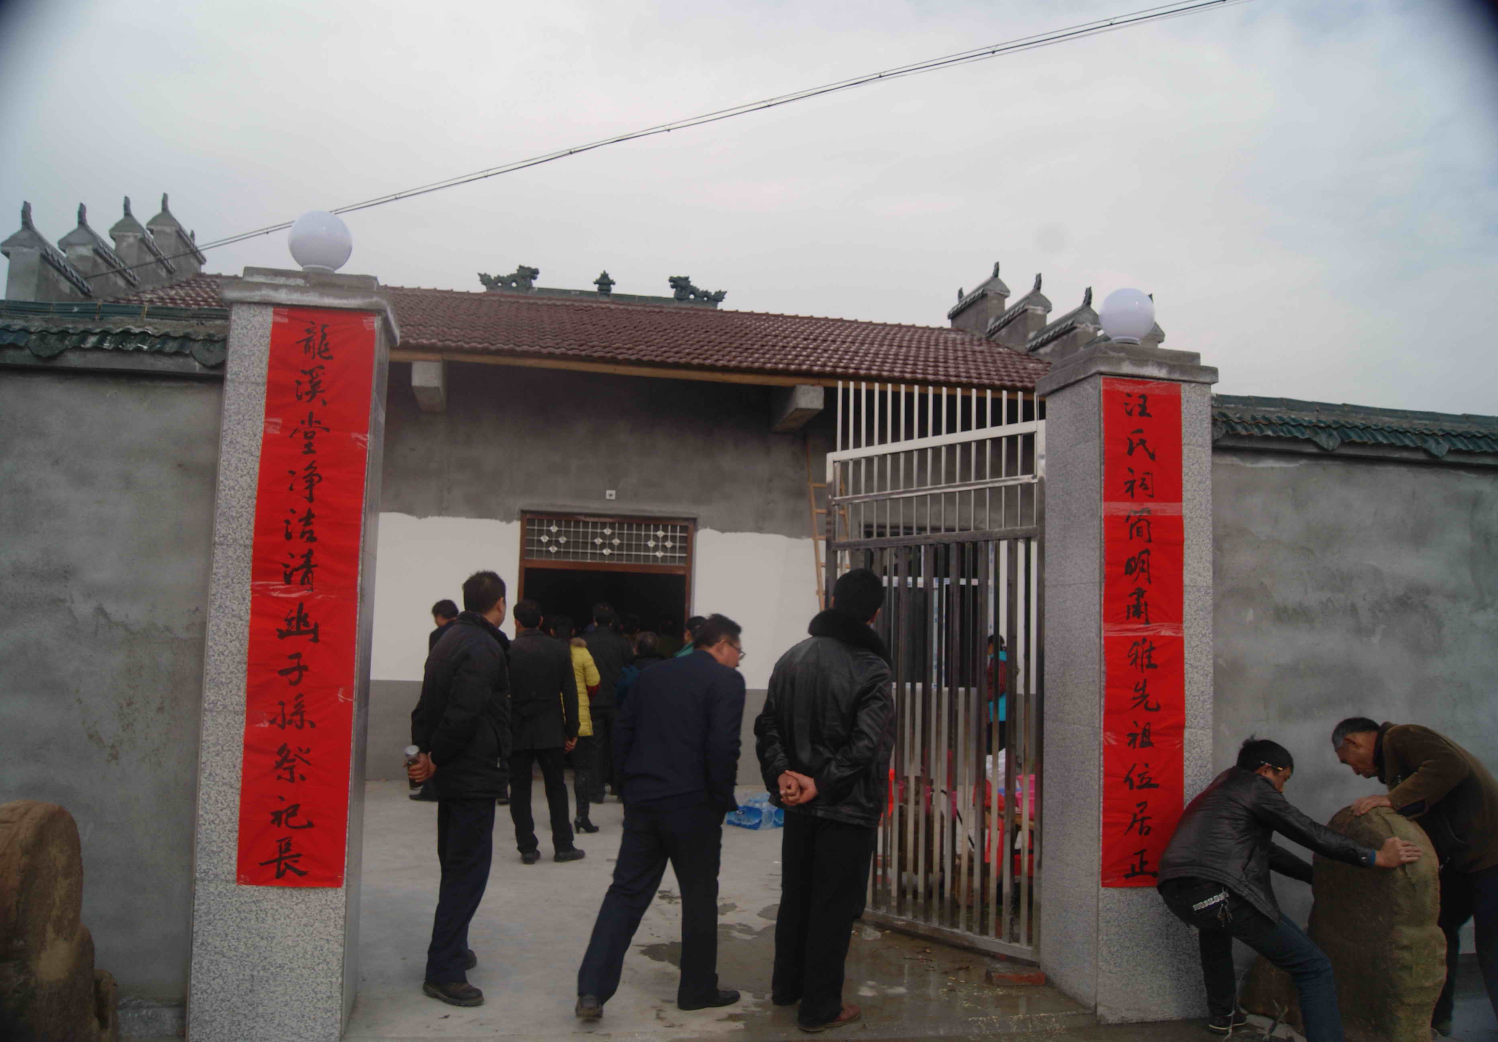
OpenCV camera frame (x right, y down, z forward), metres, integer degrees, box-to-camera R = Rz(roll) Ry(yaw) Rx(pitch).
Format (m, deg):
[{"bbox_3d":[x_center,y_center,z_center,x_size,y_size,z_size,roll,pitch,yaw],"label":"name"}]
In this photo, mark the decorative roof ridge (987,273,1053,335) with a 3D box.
[{"bbox_3d":[3.079,-2.437,13.278,0.340,0.440,1.100,2,-5,-10],"label":"decorative roof ridge"}]

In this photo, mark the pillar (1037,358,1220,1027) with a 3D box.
[{"bbox_3d":[1.620,0.651,5.062,0.560,2.770,0.580,2,-5,-10],"label":"pillar"}]

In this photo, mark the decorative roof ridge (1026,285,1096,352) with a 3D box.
[{"bbox_3d":[3.298,-2.070,12.154,0.340,0.440,1.100,2,-5,-10],"label":"decorative roof ridge"}]

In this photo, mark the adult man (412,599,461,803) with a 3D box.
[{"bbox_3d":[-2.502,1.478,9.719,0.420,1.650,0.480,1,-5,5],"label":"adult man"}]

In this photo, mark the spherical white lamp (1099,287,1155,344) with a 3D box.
[{"bbox_3d":[1.688,-0.914,5.217,0.250,0.245,0.250,2,-5,-10],"label":"spherical white lamp"}]

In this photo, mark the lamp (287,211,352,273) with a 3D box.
[{"bbox_3d":[-1.666,-1.083,4.538,0.250,0.245,0.250,2,-5,-10],"label":"lamp"}]

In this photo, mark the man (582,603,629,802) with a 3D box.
[{"bbox_3d":[-1.194,1.535,9.957,0.500,1.650,0.340,2,-5,-7],"label":"man"}]

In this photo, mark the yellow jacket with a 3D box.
[{"bbox_3d":[-1.326,1.207,8.633,0.470,0.700,0.350,1,-5,5],"label":"yellow jacket"}]

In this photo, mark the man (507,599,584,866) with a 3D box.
[{"bbox_3d":[-1.287,1.320,7.467,0.500,1.630,0.360,2,-5,-3],"label":"man"}]

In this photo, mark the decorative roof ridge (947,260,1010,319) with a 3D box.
[{"bbox_3d":[2.856,-2.808,14.482,0.340,0.440,1.200,2,-5,-10],"label":"decorative roof ridge"}]

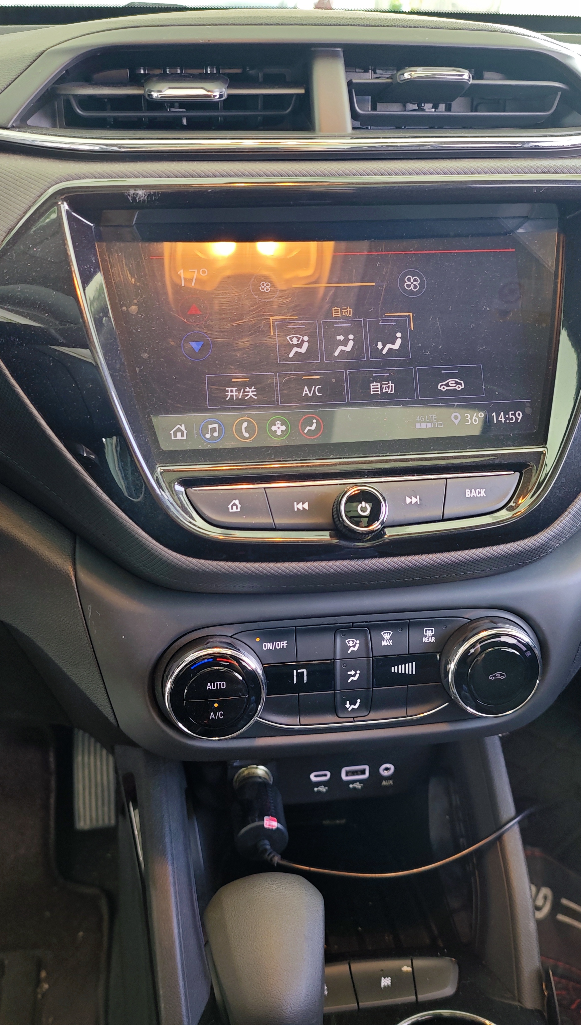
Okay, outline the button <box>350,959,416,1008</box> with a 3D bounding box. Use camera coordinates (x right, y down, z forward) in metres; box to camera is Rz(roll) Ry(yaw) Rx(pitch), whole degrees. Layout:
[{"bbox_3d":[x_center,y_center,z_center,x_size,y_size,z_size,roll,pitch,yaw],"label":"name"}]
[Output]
[{"bbox_3d":[0.050,0.251,0.485,0.032,0.011,0.022,-3,64,-7],"label":"button"}]

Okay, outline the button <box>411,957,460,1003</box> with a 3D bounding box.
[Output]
[{"bbox_3d":[0.078,0.251,0.488,0.025,0.011,0.022,-3,64,-7],"label":"button"}]

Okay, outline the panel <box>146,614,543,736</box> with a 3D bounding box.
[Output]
[{"bbox_3d":[0.030,0.080,0.449,0.190,0.053,0.032,-3,5,-7],"label":"panel"}]

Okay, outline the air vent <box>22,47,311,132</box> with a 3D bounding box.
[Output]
[{"bbox_3d":[-0.058,-0.207,0.446,0.136,0.039,0.040,-3,21,-7],"label":"air vent"}]

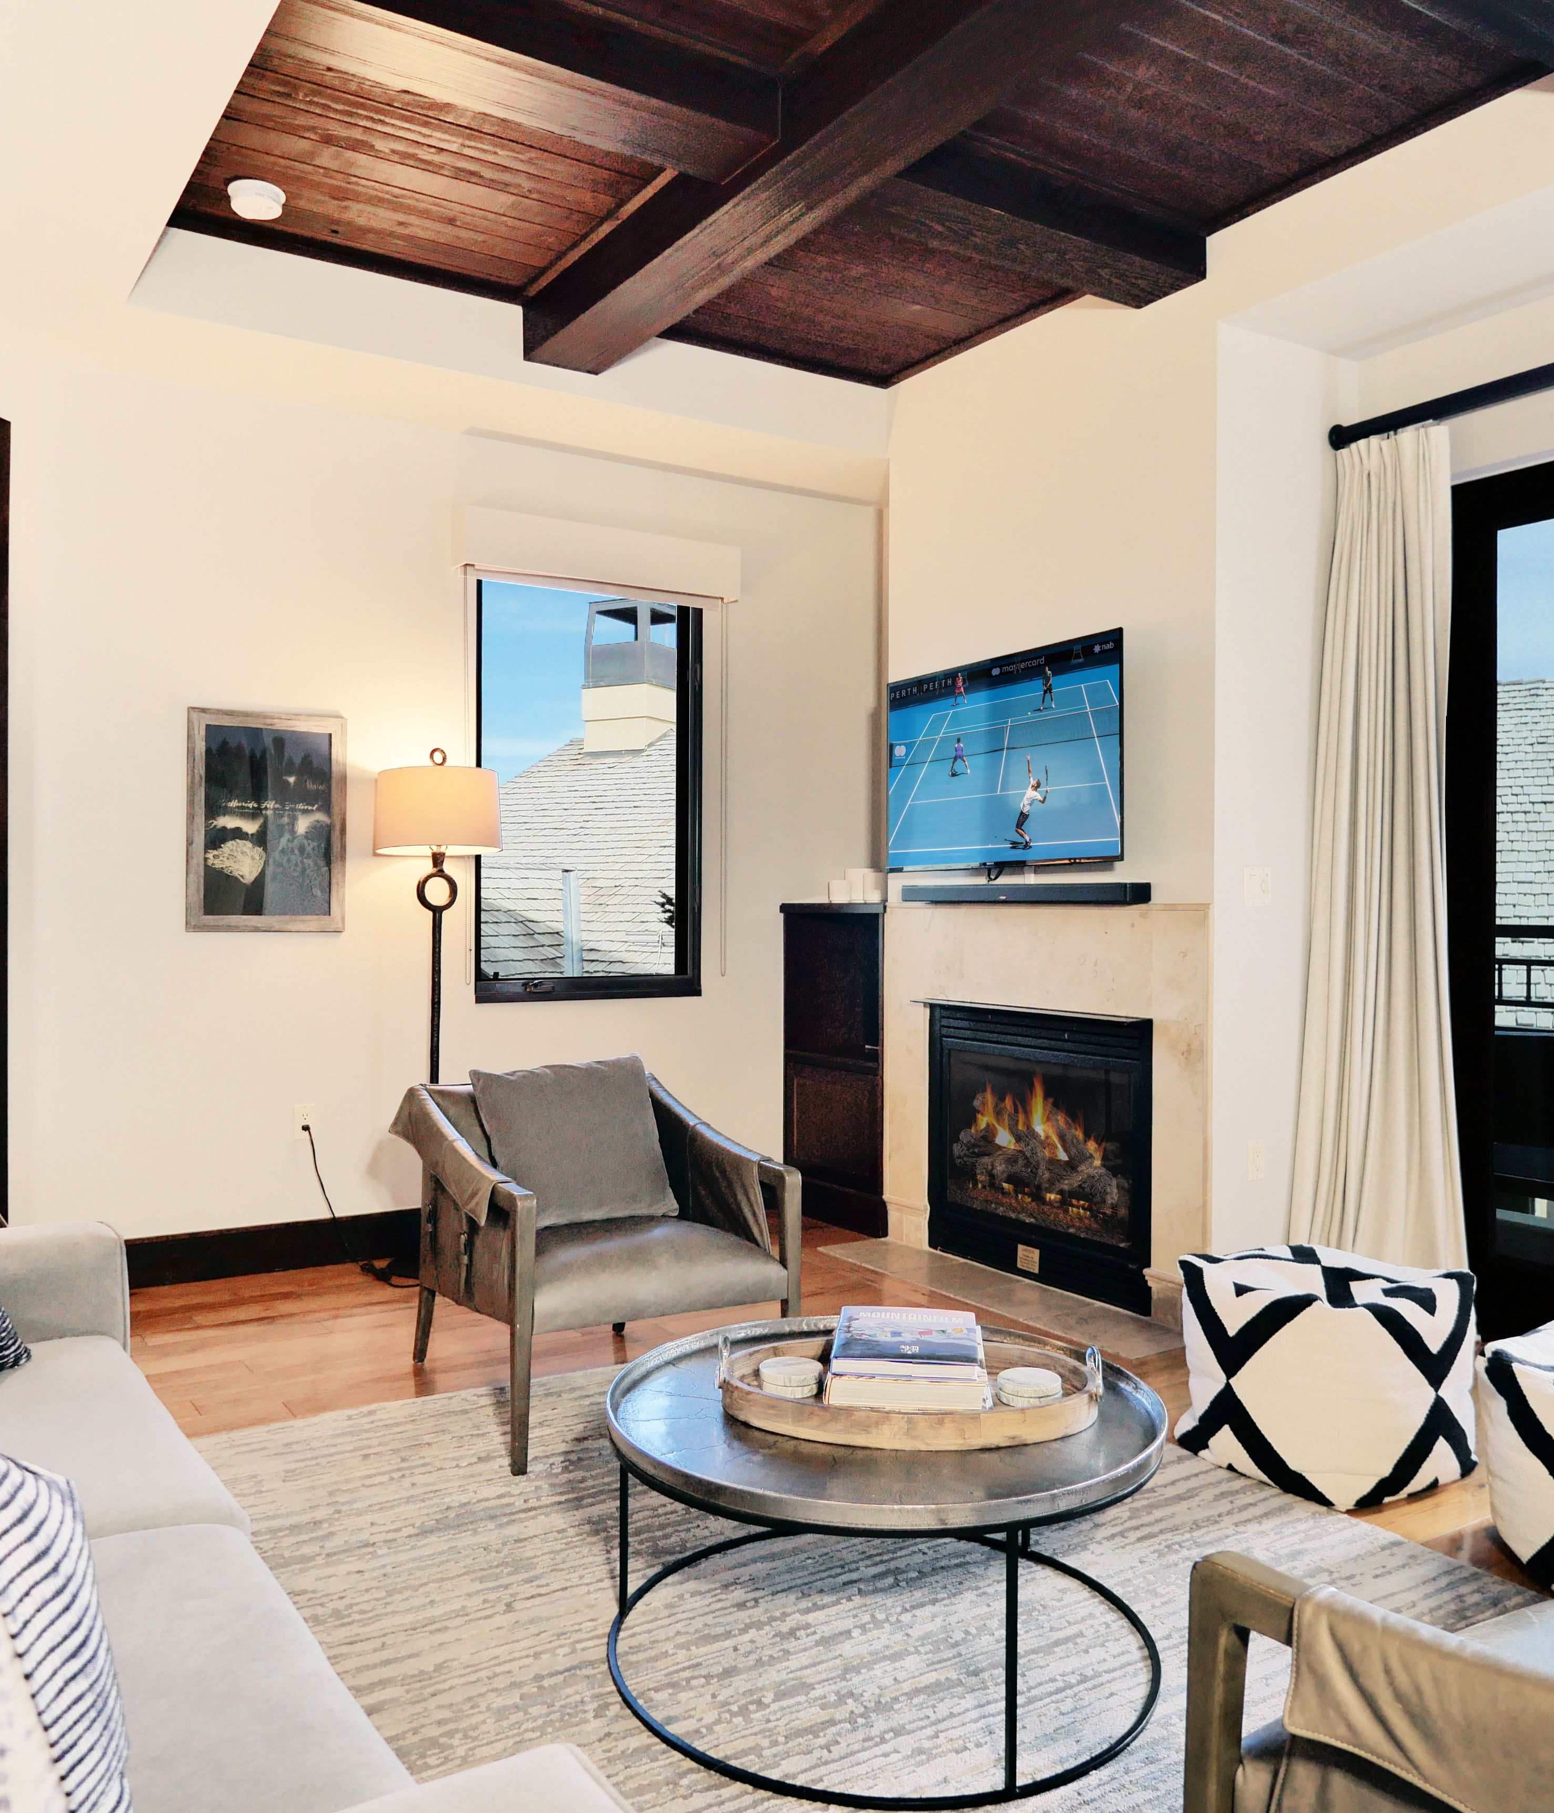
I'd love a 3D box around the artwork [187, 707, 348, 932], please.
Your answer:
[{"bbox_3d":[-1.624,-0.269,4.348,0.480,0.700,0.030,0,0,-29],"label":"artwork"}]

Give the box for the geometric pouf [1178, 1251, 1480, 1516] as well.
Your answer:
[{"bbox_3d":[1.190,0.988,2.970,0.420,0.405,0.420,0,0,-32],"label":"geometric pouf"}]

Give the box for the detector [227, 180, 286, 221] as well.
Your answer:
[{"bbox_3d":[-1.374,-1.863,3.596,0.150,0.042,0.150,0,0,-29],"label":"detector"}]

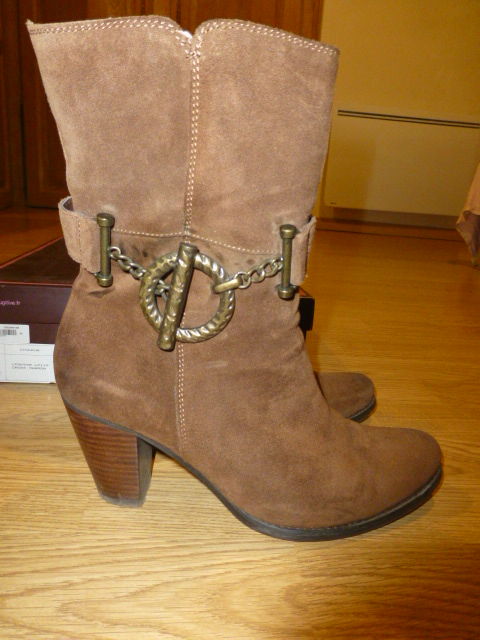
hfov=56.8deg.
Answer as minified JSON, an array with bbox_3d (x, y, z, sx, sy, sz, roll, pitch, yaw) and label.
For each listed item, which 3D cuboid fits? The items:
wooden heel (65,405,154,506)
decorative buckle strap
[{"bbox_3d":[-0.089,0.083,0.306,0.051,0.066,0.053,3,17,-5],"label":"wooden heel"},{"bbox_3d":[-0.025,-0.018,0.241,0.115,0.067,0.036,3,17,-5],"label":"decorative buckle strap"}]

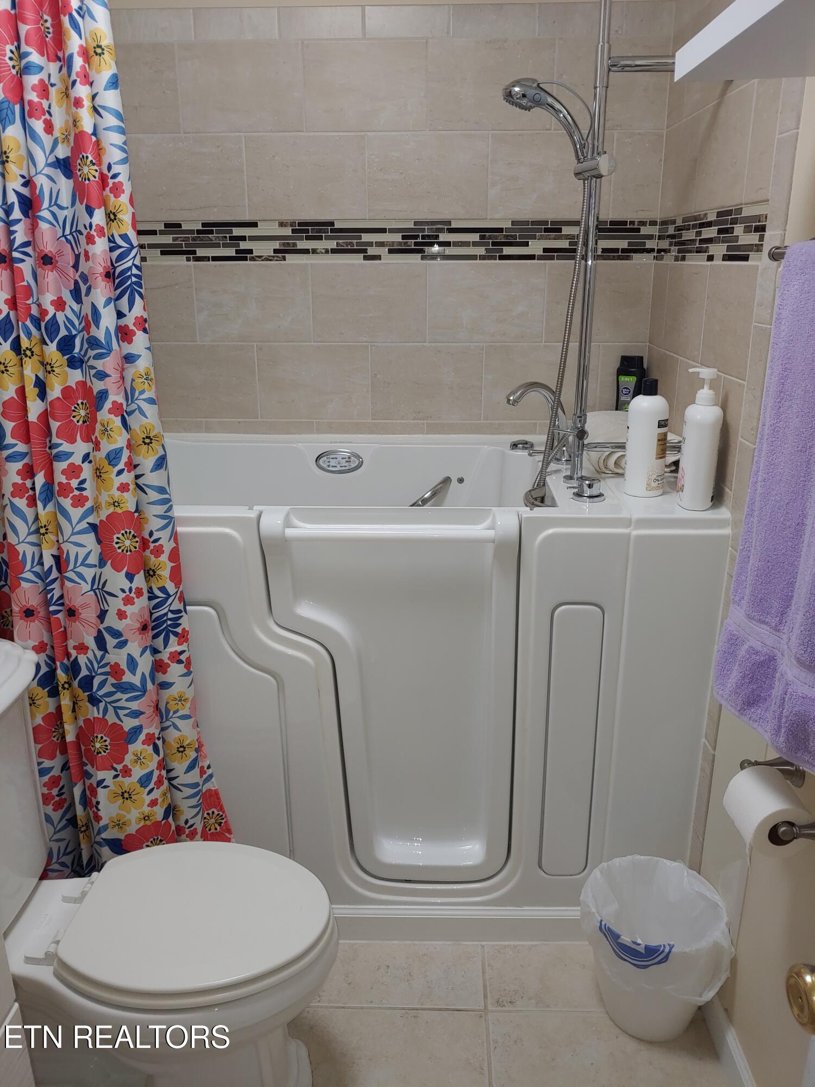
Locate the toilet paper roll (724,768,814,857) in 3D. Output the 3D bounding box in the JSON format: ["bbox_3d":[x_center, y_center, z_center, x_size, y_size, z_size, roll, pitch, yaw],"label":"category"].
[{"bbox_3d":[0.542,0.401,1.175,0.095,0.095,0.100,1,19,2],"label":"toilet paper roll"}]

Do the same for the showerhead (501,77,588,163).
[{"bbox_3d":[0.270,-0.833,1.545,0.170,0.152,0.056,1,19,2],"label":"showerhead"}]

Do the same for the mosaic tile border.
[{"bbox_3d":[-0.088,-0.663,1.703,1.431,0.103,0.703,1,20,2],"label":"mosaic tile border"}]

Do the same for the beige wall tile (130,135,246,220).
[{"bbox_3d":[-0.555,-0.915,1.971,0.300,0.198,0.010,1,19,2],"label":"beige wall tile"}]

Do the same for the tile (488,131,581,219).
[{"bbox_3d":[0.359,-0.921,1.970,0.305,0.203,0.010,1,20,2],"label":"tile"}]

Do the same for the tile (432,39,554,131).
[{"bbox_3d":[0.209,-1.137,1.950,0.311,0.206,0.010,1,19,2],"label":"tile"}]

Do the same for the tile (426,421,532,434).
[{"bbox_3d":[0.210,-0.326,2.205,0.311,0.040,0.010,1,19,2],"label":"tile"}]

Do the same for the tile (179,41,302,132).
[{"bbox_3d":[-0.417,-1.143,1.968,0.311,0.206,0.010,1,19,2],"label":"tile"}]

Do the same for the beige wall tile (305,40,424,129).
[{"bbox_3d":[-0.103,-1.115,1.920,0.305,0.203,0.010,1,20,2],"label":"beige wall tile"}]

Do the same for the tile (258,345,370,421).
[{"bbox_3d":[-0.251,-0.438,2.128,0.300,0.198,0.010,1,19,2],"label":"tile"}]

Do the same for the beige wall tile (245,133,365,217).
[{"bbox_3d":[-0.252,-0.913,1.962,0.300,0.198,0.010,1,19,2],"label":"beige wall tile"}]

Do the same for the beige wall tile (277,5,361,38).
[{"bbox_3d":[-0.207,-1.244,1.877,0.203,0.067,0.010,1,20,2],"label":"beige wall tile"}]

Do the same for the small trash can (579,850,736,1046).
[{"bbox_3d":[0.501,0.848,1.629,0.277,0.270,0.277,1,19,2],"label":"small trash can"}]

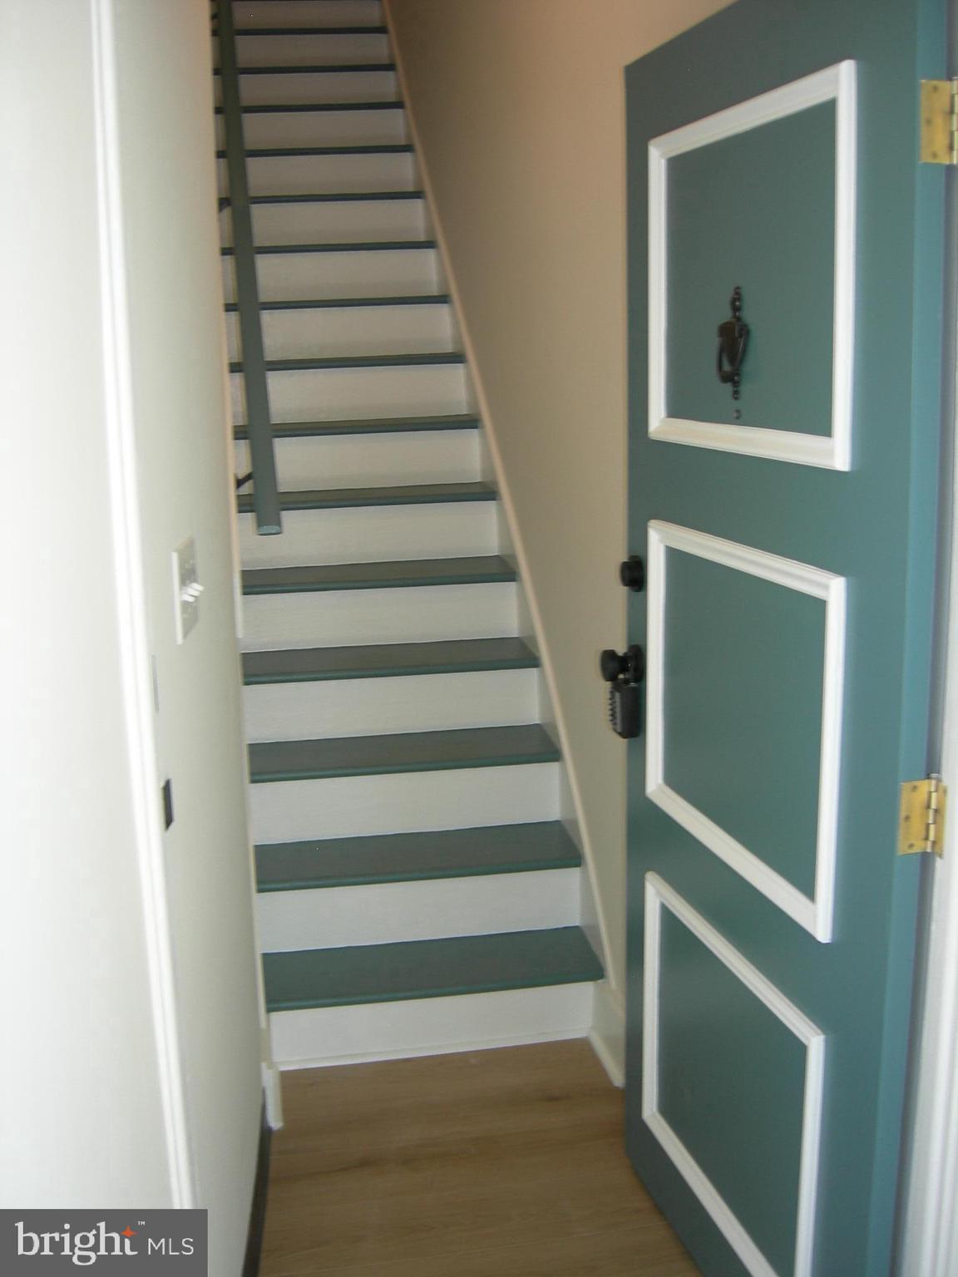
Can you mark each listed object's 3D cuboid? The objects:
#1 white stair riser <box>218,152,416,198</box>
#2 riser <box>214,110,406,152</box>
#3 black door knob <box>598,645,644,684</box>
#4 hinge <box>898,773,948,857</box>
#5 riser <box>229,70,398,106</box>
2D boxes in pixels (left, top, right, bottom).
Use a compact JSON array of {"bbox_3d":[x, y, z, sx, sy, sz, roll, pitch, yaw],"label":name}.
[{"bbox_3d":[-0.623,-1.760,5.100,0.770,0.178,0.020,-3,11,-8],"label":"white stair riser"},{"bbox_3d":[-0.665,-1.996,5.283,0.770,0.178,0.020,-3,11,-8],"label":"riser"},{"bbox_3d":[0.253,0.045,2.357,0.059,0.065,0.064,-4,11,-14],"label":"black door knob"},{"bbox_3d":[0.519,0.210,1.556,0.046,0.091,0.032,-4,11,-14],"label":"hinge"},{"bbox_3d":[-0.708,-2.230,5.465,0.770,0.178,0.020,-3,11,-8],"label":"riser"}]

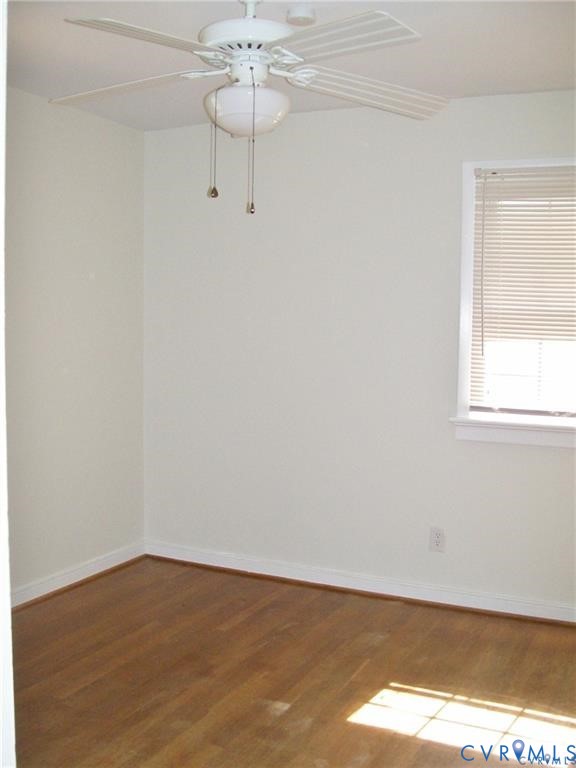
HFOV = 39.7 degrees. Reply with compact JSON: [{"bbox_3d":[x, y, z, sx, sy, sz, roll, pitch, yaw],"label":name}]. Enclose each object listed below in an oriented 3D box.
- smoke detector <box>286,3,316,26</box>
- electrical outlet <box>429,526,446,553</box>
[{"bbox_3d":[0.046,-1.225,2.650,0.097,0.043,0.097,1,5,0],"label":"smoke detector"},{"bbox_3d":[0.745,0.777,3.972,0.071,0.117,0.009,3,5,24],"label":"electrical outlet"}]

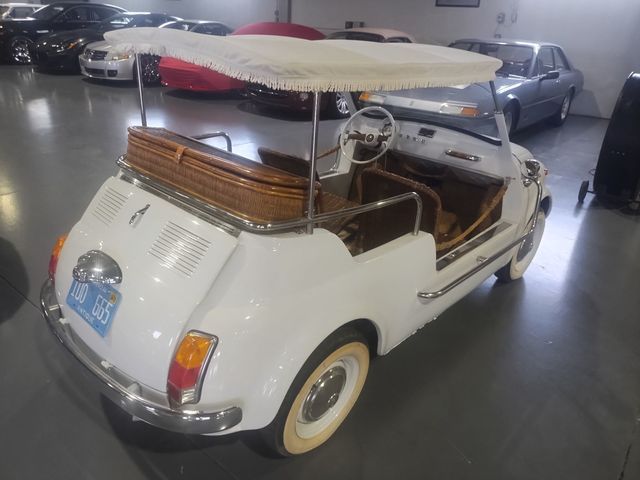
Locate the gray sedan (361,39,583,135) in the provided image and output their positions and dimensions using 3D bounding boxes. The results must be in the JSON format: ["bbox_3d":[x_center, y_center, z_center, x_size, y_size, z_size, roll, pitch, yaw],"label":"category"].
[{"bbox_3d":[2.566,-2.321,6.933,1.800,1.310,4.810,23,32,35],"label":"gray sedan"}]

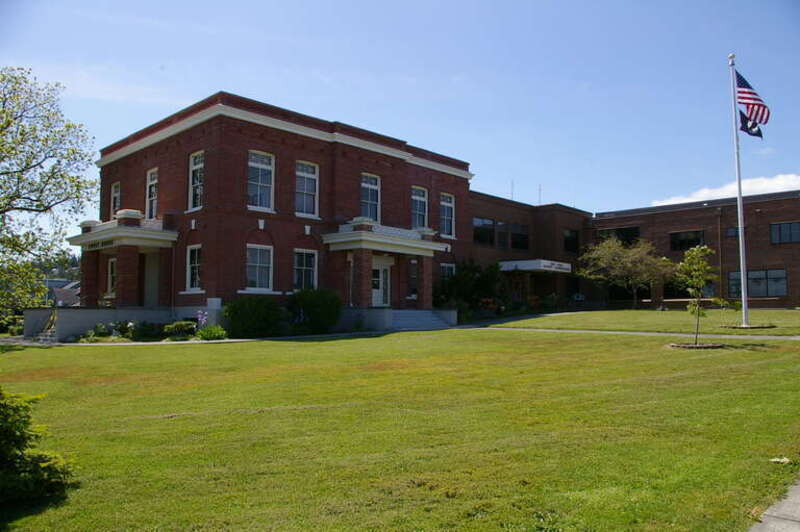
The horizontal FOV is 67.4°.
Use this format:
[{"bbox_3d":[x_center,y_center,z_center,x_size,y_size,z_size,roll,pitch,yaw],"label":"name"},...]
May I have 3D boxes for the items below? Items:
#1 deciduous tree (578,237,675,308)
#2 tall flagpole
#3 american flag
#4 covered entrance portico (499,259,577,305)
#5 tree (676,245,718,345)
[{"bbox_3d":[15.807,0.520,41.707,6.200,5.042,5.700,-2,-5,21],"label":"deciduous tree"},{"bbox_3d":[13.577,-3.123,24.055,0.260,11.085,0.260,-3,-5,30],"label":"tall flagpole"},{"bbox_3d":[14.365,-6.847,24.361,1.220,2.050,0.500,-3,-5,31],"label":"american flag"},{"bbox_3d":[10.021,1.454,43.861,3.314,3.310,4.647,-5,-6,43],"label":"covered entrance portico"},{"bbox_3d":[8.629,0.852,17.518,1.100,2.891,1.100,-3,-5,26],"label":"tree"}]

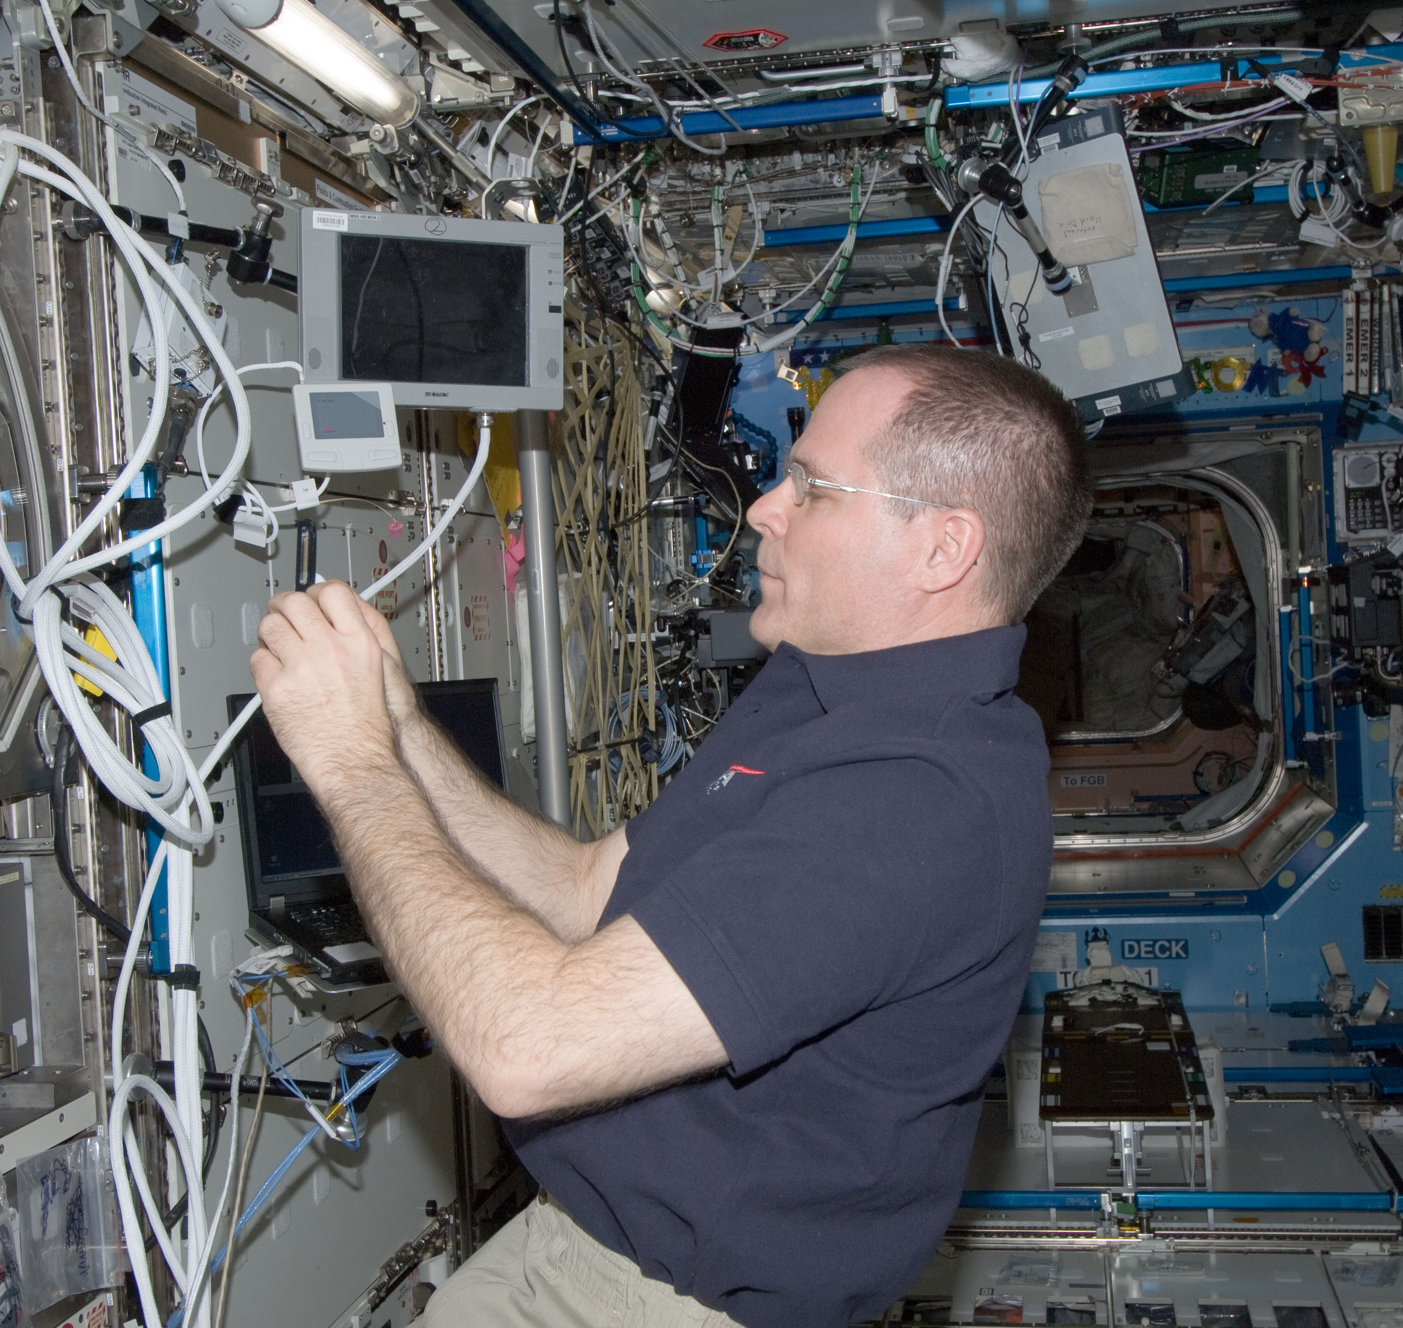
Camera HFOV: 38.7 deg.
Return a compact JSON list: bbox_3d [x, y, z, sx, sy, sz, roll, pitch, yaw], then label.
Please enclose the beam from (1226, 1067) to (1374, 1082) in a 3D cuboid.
[{"bbox_3d":[1.501,1.040,5.048,0.510,0.031,0.027,-2,2,11],"label":"beam"}]

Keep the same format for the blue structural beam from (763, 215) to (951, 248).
[{"bbox_3d":[0.352,-0.891,4.124,0.465,0.031,0.027,-2,2,11],"label":"blue structural beam"}]

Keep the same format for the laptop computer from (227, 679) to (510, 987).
[{"bbox_3d":[-0.329,0.185,2.350,0.356,0.269,0.326,-4,11,-32],"label":"laptop computer"}]

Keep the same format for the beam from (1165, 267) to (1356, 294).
[{"bbox_3d":[1.402,-0.967,5.005,0.520,0.031,0.027,-2,2,11],"label":"beam"}]

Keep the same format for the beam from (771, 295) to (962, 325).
[{"bbox_3d":[0.428,-0.925,5.196,0.518,0.031,0.027,-2,2,11],"label":"beam"}]

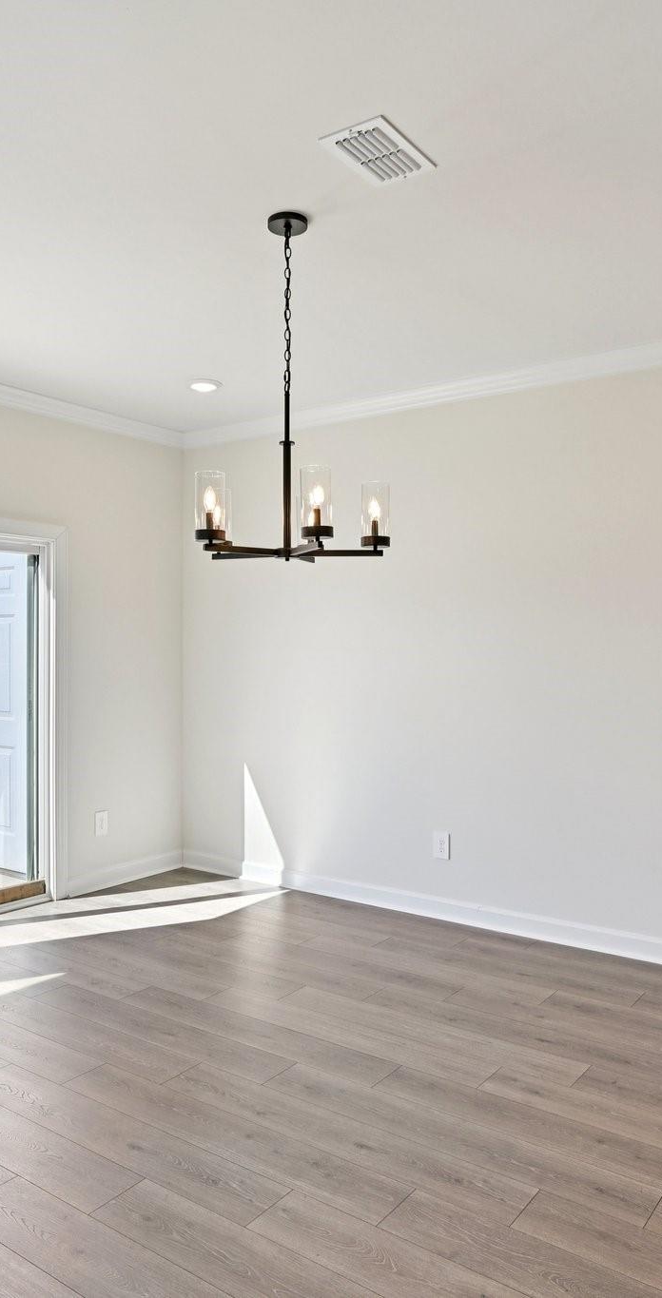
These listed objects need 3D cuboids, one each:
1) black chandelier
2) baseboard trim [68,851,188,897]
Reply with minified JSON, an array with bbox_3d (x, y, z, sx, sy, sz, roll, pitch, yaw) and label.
[{"bbox_3d":[-0.124,-0.815,2.920,0.610,1.079,0.625,0,0,0],"label":"black chandelier"},{"bbox_3d":[-1.199,1.340,5.461,0.020,0.108,0.915,0,0,36],"label":"baseboard trim"}]

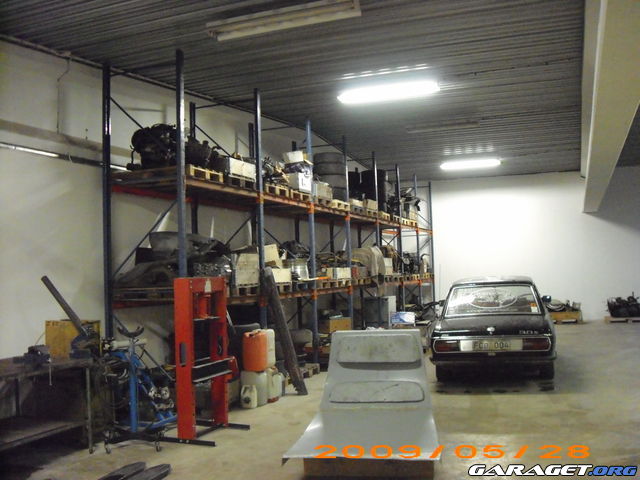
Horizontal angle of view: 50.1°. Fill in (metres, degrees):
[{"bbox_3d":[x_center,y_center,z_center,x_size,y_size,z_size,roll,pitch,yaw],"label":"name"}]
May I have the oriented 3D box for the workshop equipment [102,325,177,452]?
[{"bbox_3d":[-1.733,1.430,6.678,0.520,1.100,0.720,-3,-3,14],"label":"workshop equipment"}]

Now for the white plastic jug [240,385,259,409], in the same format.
[{"bbox_3d":[-0.847,1.888,8.254,0.190,0.280,0.150,-1,-3,-9],"label":"white plastic jug"}]

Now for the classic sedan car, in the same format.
[{"bbox_3d":[2.844,1.333,11.097,1.770,1.450,4.700,-3,-3,16],"label":"classic sedan car"}]

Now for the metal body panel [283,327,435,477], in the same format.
[{"bbox_3d":[0.442,1.352,5.876,1.130,1.020,1.320,-3,-3,12],"label":"metal body panel"}]

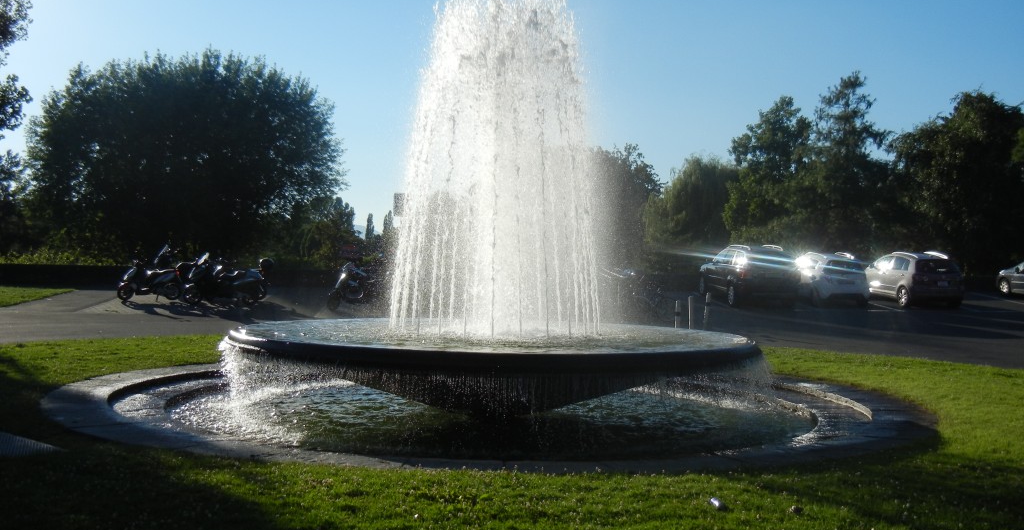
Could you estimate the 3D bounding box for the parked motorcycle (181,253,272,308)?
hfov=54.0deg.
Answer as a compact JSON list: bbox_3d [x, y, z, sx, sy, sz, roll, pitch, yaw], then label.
[{"bbox_3d":[-7.802,0.379,27.200,2.150,1.320,0.800,1,0,-7],"label":"parked motorcycle"}]

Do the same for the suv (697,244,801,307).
[{"bbox_3d":[6.900,0.180,29.900,1.870,1.740,4.600,1,3,-3],"label":"suv"}]

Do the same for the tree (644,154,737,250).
[{"bbox_3d":[11.891,-3.297,67.000,6.800,8.600,6.800,1,0,0],"label":"tree"}]

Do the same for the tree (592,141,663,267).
[{"bbox_3d":[6.372,-3.027,58.000,5.000,8.000,5.000,1,0,0],"label":"tree"}]

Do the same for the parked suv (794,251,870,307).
[{"bbox_3d":[9.620,0.310,31.000,1.780,1.600,4.250,1,3,0],"label":"parked suv"}]

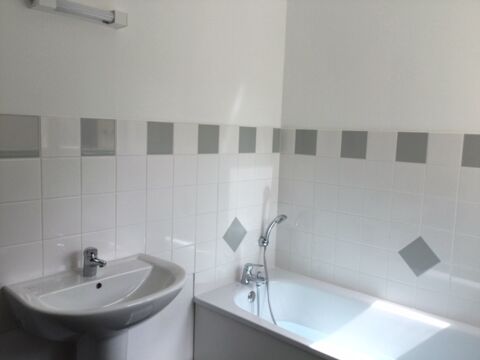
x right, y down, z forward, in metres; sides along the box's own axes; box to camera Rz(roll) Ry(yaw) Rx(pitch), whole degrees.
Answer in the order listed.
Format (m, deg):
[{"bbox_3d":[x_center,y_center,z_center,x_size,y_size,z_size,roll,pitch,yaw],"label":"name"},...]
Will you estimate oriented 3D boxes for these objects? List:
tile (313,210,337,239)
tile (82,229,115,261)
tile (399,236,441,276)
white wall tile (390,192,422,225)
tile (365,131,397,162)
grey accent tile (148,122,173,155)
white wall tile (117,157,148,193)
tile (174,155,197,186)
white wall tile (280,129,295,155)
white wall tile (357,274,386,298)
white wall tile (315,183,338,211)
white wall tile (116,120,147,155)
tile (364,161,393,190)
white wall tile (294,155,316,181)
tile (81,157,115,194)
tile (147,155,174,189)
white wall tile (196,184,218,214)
[{"bbox_3d":[0.484,0.246,2.442,0.150,0.149,0.010,7,8,41],"label":"tile"},{"bbox_3d":[-0.589,0.284,1.792,0.010,0.151,0.151,8,9,42],"label":"tile"},{"bbox_3d":[0.883,0.377,2.120,0.010,0.147,0.147,-5,54,-48],"label":"tile"},{"bbox_3d":[0.834,0.141,2.147,0.149,0.149,0.010,7,8,41],"label":"white wall tile"},{"bbox_3d":[0.730,-0.175,2.212,0.151,0.151,0.010,8,9,42],"label":"tile"},{"bbox_3d":[-0.361,-0.187,1.933,0.010,0.142,0.150,8,8,41],"label":"grey accent tile"},{"bbox_3d":[-0.467,-0.027,1.844,0.010,0.149,0.150,7,8,41],"label":"white wall tile"},{"bbox_3d":[-0.270,-0.046,2.096,0.010,0.149,0.149,7,8,41],"label":"tile"},{"bbox_3d":[0.288,-0.233,2.585,0.101,0.142,0.010,8,8,41],"label":"white wall tile"},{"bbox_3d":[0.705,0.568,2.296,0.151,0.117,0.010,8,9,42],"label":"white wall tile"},{"bbox_3d":[0.489,0.097,2.427,0.150,0.149,0.010,7,8,41],"label":"white wall tile"},{"bbox_3d":[-0.461,-0.178,1.819,0.010,0.142,0.150,8,8,41],"label":"white wall tile"},{"bbox_3d":[0.721,-0.022,2.210,0.150,0.149,0.010,7,8,41],"label":"tile"},{"bbox_3d":[0.384,-0.068,2.519,0.149,0.149,0.008,7,8,41],"label":"white wall tile"},{"bbox_3d":[-0.579,-0.020,1.758,0.010,0.151,0.151,8,9,42],"label":"tile"},{"bbox_3d":[-0.366,-0.035,1.957,0.010,0.149,0.150,7,8,41],"label":"tile"},{"bbox_3d":[-0.173,0.097,2.211,0.010,0.150,0.150,7,8,41],"label":"white wall tile"}]

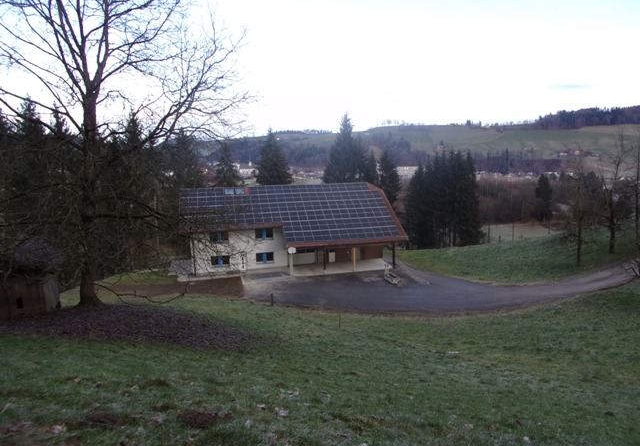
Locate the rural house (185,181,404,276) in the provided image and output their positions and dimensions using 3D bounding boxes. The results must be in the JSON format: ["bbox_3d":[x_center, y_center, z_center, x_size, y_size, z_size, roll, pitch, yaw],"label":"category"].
[{"bbox_3d":[-4.020,0.080,56.882,25.050,9.480,15.900,-3,8,-14],"label":"rural house"}]

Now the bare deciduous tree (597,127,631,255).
[{"bbox_3d":[29.298,-3.188,46.138,3.200,12.600,3.200,-1,8,0],"label":"bare deciduous tree"}]

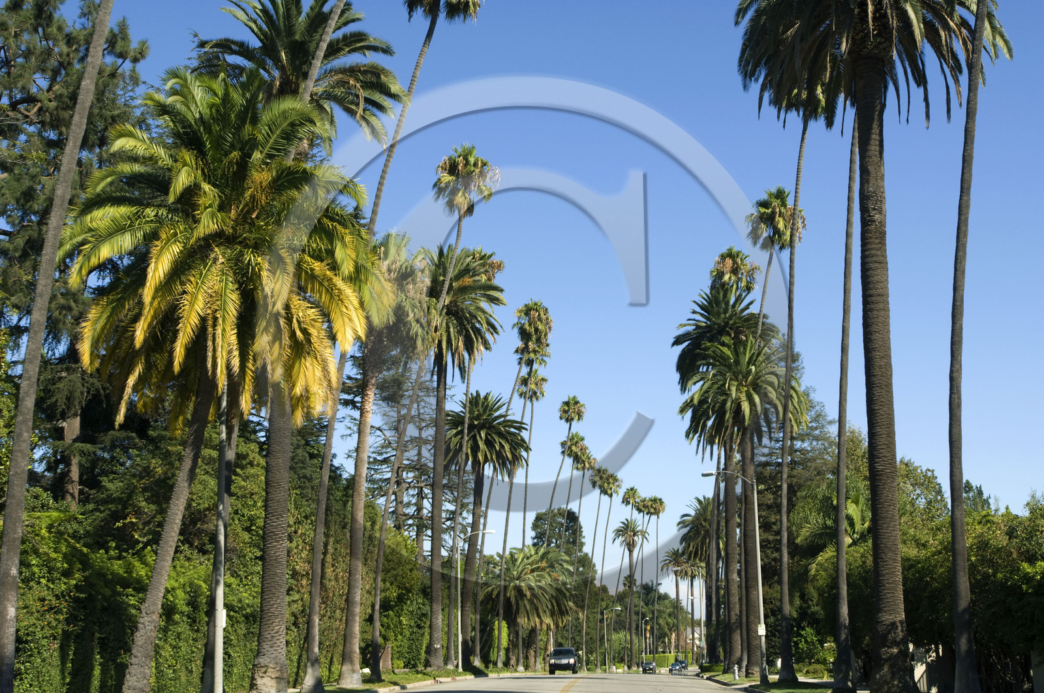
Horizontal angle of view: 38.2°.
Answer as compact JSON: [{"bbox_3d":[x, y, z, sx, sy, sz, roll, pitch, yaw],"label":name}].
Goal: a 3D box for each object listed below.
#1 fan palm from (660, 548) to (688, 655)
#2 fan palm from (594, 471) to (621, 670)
[{"bbox_3d":[29.700,49.976,290.192,5.372,22.000,5.372,-1,-12,0],"label":"fan palm"},{"bbox_3d":[12.468,32.315,216.807,4.510,28.250,3.700,-1,-11,0],"label":"fan palm"}]

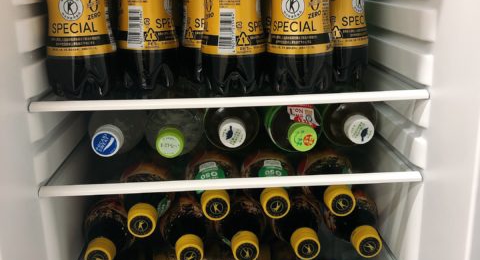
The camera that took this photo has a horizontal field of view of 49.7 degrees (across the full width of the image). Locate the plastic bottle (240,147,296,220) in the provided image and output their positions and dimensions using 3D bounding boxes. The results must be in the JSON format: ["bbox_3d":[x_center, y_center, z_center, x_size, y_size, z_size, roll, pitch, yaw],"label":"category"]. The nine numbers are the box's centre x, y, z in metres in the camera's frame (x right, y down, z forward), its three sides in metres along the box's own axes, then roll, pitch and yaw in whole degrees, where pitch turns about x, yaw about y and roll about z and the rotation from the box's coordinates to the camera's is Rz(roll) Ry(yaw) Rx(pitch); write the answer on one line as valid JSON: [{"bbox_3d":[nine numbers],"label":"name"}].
[{"bbox_3d":[0.033,0.054,0.647,0.065,0.065,0.212,-2,16,-3],"label":"plastic bottle"}]

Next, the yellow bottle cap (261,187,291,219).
[{"bbox_3d":[0.038,0.078,0.554,0.030,0.030,0.021,-2,16,-1],"label":"yellow bottle cap"}]

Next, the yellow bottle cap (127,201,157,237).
[{"bbox_3d":[-0.102,0.096,0.543,0.030,0.030,0.021,-3,16,-6],"label":"yellow bottle cap"}]

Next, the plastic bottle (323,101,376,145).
[{"bbox_3d":[0.125,-0.027,0.661,0.067,0.067,0.212,-2,16,-3],"label":"plastic bottle"}]

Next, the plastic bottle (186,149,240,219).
[{"bbox_3d":[-0.034,0.055,0.652,0.067,0.067,0.218,-2,15,-5],"label":"plastic bottle"}]

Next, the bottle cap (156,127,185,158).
[{"bbox_3d":[-0.071,0.013,0.535,0.030,0.030,0.021,-2,16,-3],"label":"bottle cap"}]

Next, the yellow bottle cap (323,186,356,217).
[{"bbox_3d":[0.107,0.075,0.552,0.030,0.030,0.021,-2,16,-1],"label":"yellow bottle cap"}]

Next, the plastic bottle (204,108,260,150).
[{"bbox_3d":[-0.010,-0.014,0.668,0.070,0.070,0.205,-2,11,-1],"label":"plastic bottle"}]

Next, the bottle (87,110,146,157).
[{"bbox_3d":[-0.144,-0.010,0.644,0.068,0.068,0.209,-2,14,-2],"label":"bottle"}]

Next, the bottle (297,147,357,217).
[{"bbox_3d":[0.104,0.051,0.651,0.065,0.065,0.212,-2,16,-3],"label":"bottle"}]

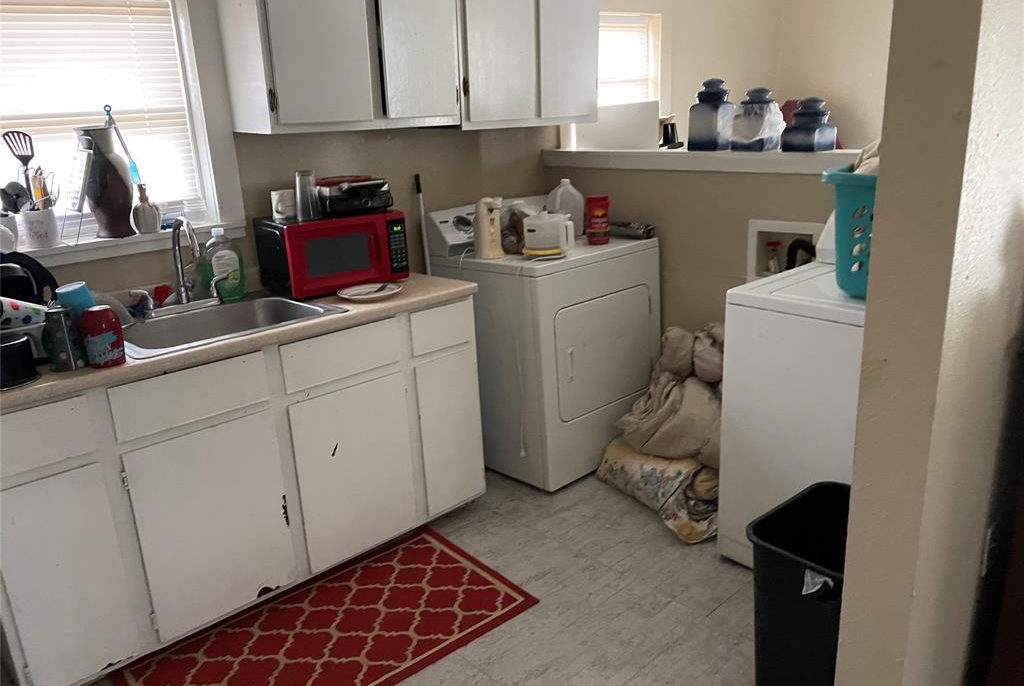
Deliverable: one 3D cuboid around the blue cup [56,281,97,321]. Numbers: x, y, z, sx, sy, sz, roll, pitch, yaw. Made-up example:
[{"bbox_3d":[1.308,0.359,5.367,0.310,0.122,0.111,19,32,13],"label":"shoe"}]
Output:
[{"bbox_3d":[-1.220,-0.104,2.165,0.080,0.110,0.080,-28,25,-36],"label":"blue cup"}]

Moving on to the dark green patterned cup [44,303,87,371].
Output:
[{"bbox_3d":[-1.156,-0.012,1.993,0.083,0.160,0.083,-17,22,-39],"label":"dark green patterned cup"}]

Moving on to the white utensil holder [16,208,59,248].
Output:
[{"bbox_3d":[-1.456,-0.351,2.369,0.095,0.108,0.095,-17,22,-39],"label":"white utensil holder"}]

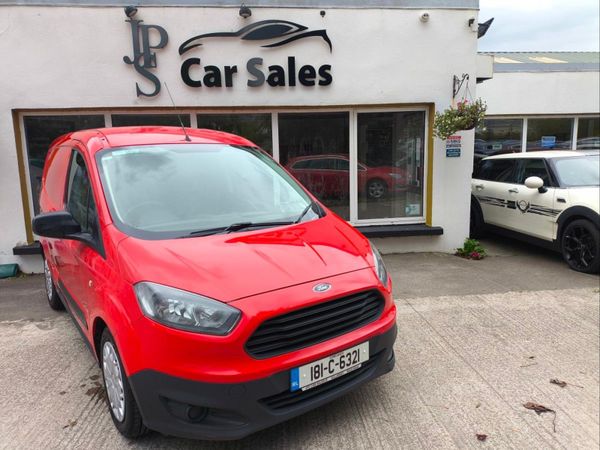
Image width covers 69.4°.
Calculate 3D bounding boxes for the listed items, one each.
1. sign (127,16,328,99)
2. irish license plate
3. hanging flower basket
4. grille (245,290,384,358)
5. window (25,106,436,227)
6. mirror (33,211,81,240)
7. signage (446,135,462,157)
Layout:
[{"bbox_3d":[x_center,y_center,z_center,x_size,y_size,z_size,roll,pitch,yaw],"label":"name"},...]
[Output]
[{"bbox_3d":[-0.921,-2.225,5.776,2.757,0.978,0.050,-2,9,-6],"label":"sign"},{"bbox_3d":[0.166,0.698,2.172,0.520,0.113,0.015,-7,8,-37],"label":"irish license plate"},{"bbox_3d":[2.182,-1.434,5.889,0.580,0.510,0.560,-2,9,-6],"label":"hanging flower basket"},{"bbox_3d":[0.137,0.479,2.177,0.930,0.200,0.120,-7,11,-37],"label":"grille"},{"bbox_3d":[-0.905,-0.761,6.236,5.680,1.750,0.100,-2,9,-6],"label":"window"},{"bbox_3d":[-1.462,-0.003,2.615,0.250,0.165,0.130,-7,11,-37],"label":"mirror"},{"bbox_3d":[2.245,-1.141,6.298,0.224,0.315,0.015,-2,9,-6],"label":"signage"}]

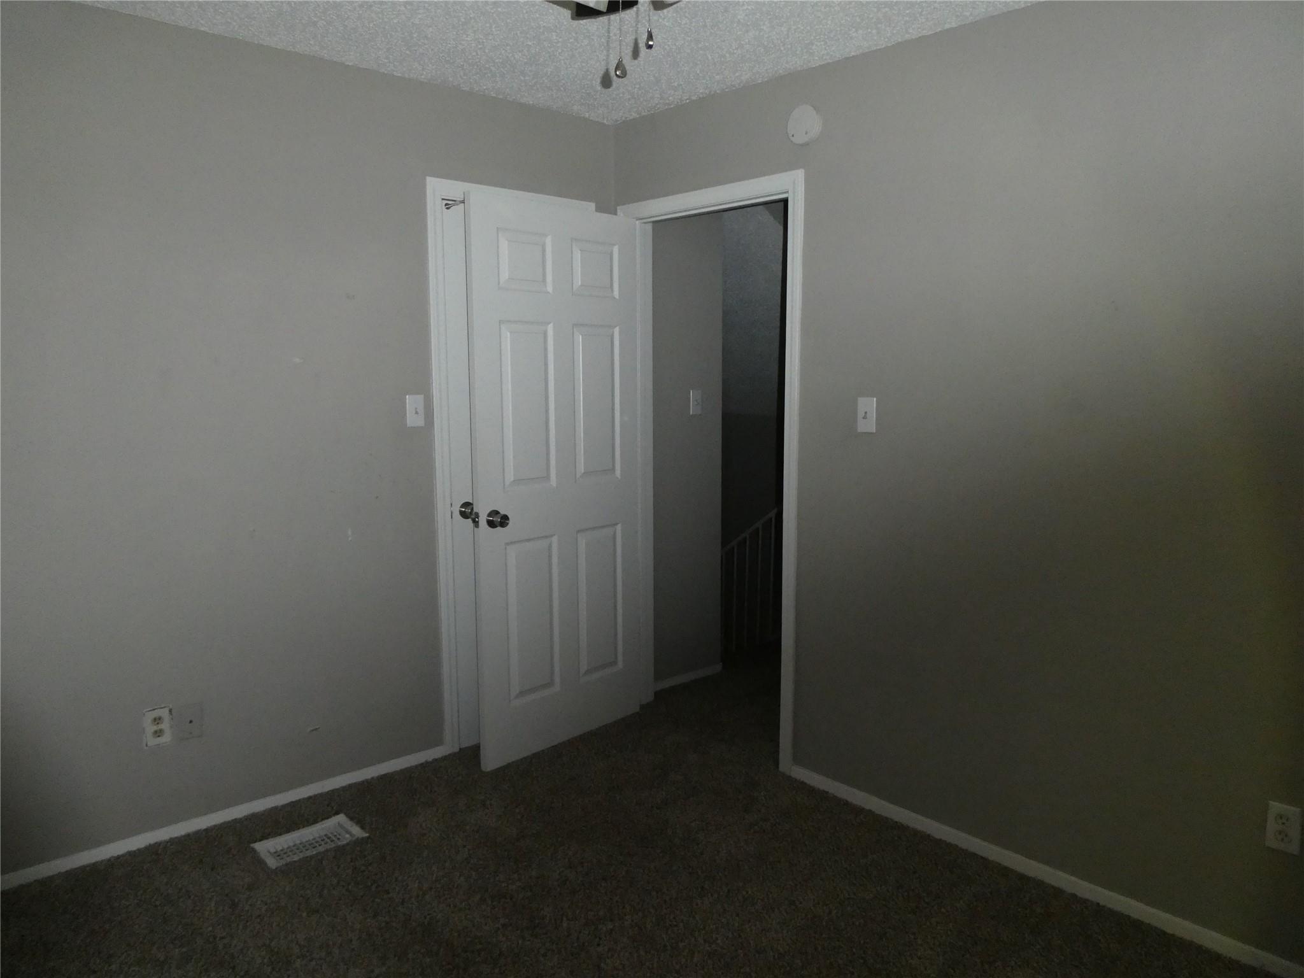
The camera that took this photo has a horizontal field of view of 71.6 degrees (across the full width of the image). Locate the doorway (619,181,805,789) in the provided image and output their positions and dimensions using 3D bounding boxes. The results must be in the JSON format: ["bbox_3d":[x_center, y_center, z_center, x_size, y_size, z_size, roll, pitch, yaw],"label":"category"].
[{"bbox_3d":[0.217,-0.068,3.547,0.130,2.122,0.974,-7,10,-42],"label":"doorway"}]

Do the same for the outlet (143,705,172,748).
[{"bbox_3d":[-1.507,0.728,2.763,0.072,0.115,0.012,-7,10,-42],"label":"outlet"}]

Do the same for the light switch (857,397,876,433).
[{"bbox_3d":[0.694,-0.238,2.924,0.012,0.114,0.070,-7,10,-42],"label":"light switch"}]

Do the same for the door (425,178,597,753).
[{"bbox_3d":[-0.520,-0.074,3.583,0.758,2.125,0.060,-7,10,-42],"label":"door"}]

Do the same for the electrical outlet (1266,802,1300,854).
[{"bbox_3d":[1.507,0.810,2.158,0.012,0.115,0.070,-7,10,-42],"label":"electrical outlet"}]

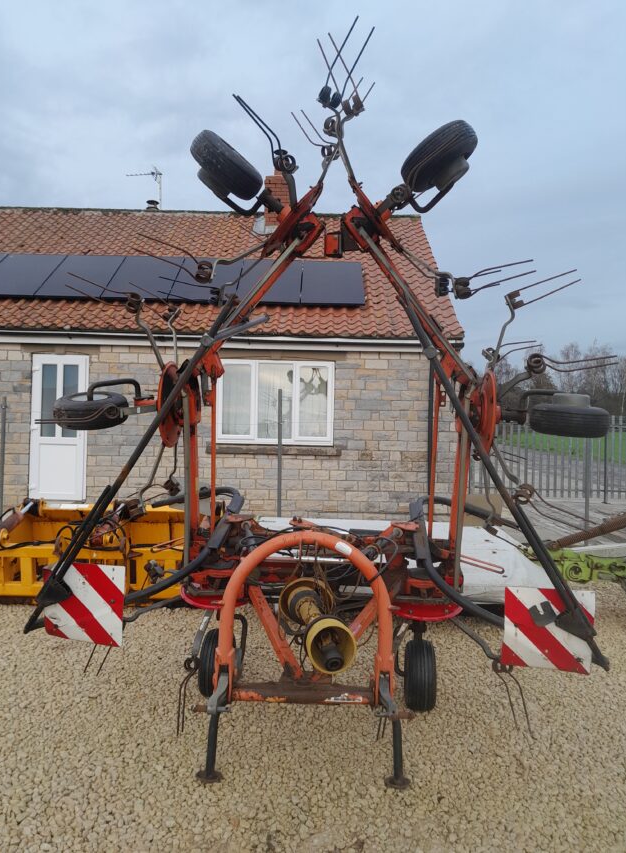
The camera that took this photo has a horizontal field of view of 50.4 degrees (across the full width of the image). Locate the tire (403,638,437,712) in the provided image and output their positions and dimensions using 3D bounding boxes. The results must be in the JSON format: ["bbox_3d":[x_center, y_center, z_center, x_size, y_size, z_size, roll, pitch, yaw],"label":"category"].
[{"bbox_3d":[0.604,1.402,3.740,0.165,0.380,0.380,1,0,0],"label":"tire"}]

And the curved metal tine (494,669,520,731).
[{"bbox_3d":[0.973,1.366,3.330,0.120,0.320,0.090,1,0,0],"label":"curved metal tine"}]

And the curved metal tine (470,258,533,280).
[{"bbox_3d":[0.844,-0.708,2.980,0.290,0.090,0.100,1,0,0],"label":"curved metal tine"}]

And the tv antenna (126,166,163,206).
[{"bbox_3d":[-3.748,-5.316,14.800,0.850,0.880,0.400,1,0,13],"label":"tv antenna"}]

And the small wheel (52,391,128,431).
[{"bbox_3d":[-1.192,-0.083,3.580,0.385,0.165,0.385,-4,14,0],"label":"small wheel"}]

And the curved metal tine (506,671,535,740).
[{"bbox_3d":[1.038,1.396,3.330,0.150,0.360,0.090,1,0,0],"label":"curved metal tine"}]

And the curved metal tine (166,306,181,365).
[{"bbox_3d":[-0.761,-0.496,3.630,0.090,0.325,0.130,1,0,0],"label":"curved metal tine"}]

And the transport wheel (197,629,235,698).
[{"bbox_3d":[-0.545,1.353,3.800,0.165,0.380,0.380,1,0,12],"label":"transport wheel"}]

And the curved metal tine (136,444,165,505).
[{"bbox_3d":[-0.825,0.239,3.380,0.150,0.320,0.130,1,0,0],"label":"curved metal tine"}]

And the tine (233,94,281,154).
[{"bbox_3d":[-0.218,-1.189,2.620,0.190,0.240,0.120,1,0,0],"label":"tine"}]

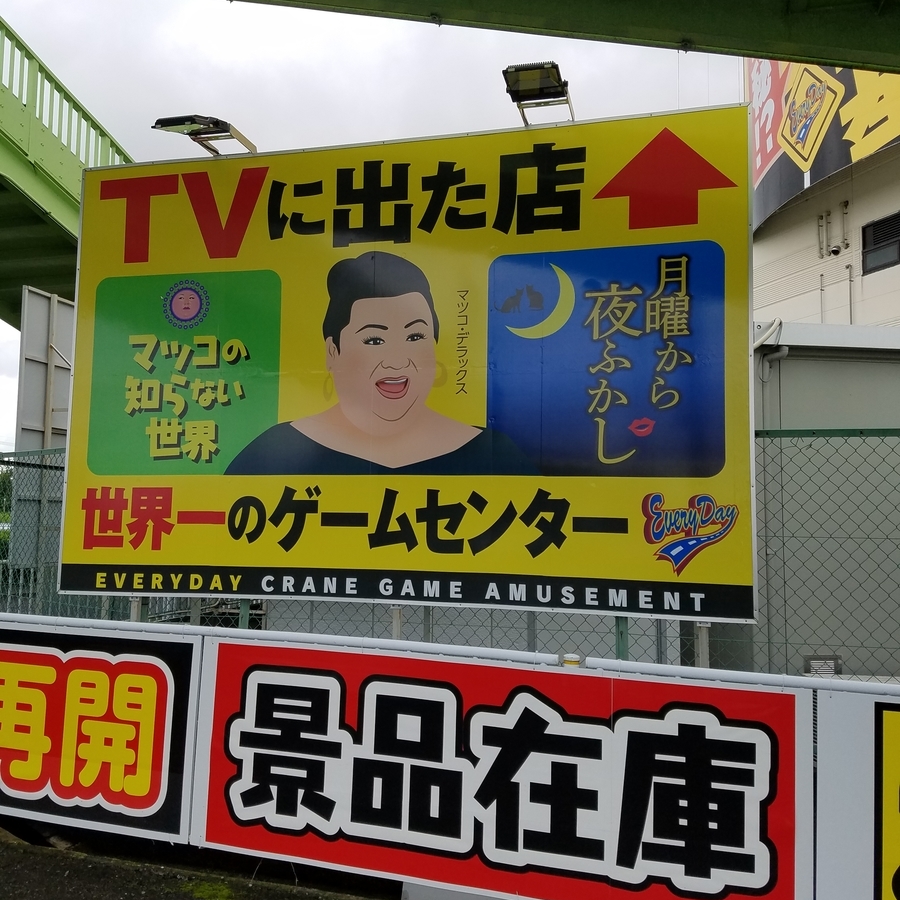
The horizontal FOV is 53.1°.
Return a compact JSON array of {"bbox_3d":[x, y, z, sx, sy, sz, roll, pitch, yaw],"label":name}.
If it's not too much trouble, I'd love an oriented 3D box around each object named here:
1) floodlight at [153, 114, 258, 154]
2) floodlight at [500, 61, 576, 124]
[{"bbox_3d":[-1.266,-1.659,4.722,0.280,0.150,0.630,0,3,15],"label":"floodlight"},{"bbox_3d":[0.434,-1.719,4.308,0.285,0.120,0.540,0,-5,15],"label":"floodlight"}]

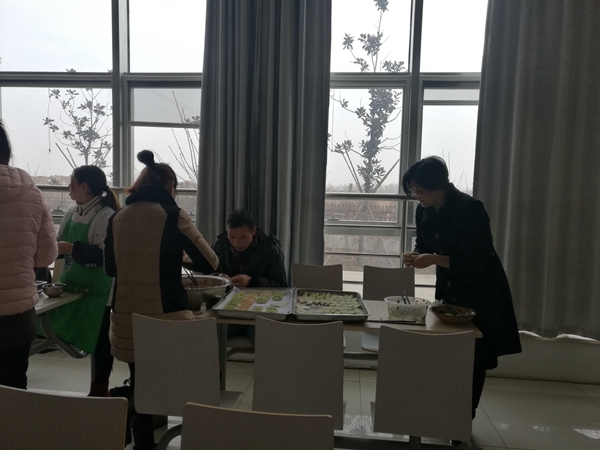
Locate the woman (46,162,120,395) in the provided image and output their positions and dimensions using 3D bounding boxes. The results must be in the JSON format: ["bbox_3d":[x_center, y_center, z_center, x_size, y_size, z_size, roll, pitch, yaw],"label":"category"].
[{"bbox_3d":[-1.375,0.385,3.067,0.360,1.570,0.460,-3,6,-42],"label":"woman"}]

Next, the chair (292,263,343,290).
[{"bbox_3d":[0.103,0.750,3.166,0.390,0.895,0.450,2,5,6],"label":"chair"}]

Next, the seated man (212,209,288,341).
[{"bbox_3d":[-0.358,0.543,3.079,0.540,1.300,0.680,2,5,6],"label":"seated man"}]

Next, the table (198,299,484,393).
[{"bbox_3d":[0.111,0.859,2.664,1.580,0.760,0.620,2,5,6],"label":"table"}]

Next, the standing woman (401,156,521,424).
[{"bbox_3d":[0.933,0.431,2.737,0.620,1.640,0.520,0,5,-16],"label":"standing woman"}]

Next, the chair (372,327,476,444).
[{"bbox_3d":[0.531,0.850,2.068,0.400,0.895,0.450,2,5,6],"label":"chair"}]

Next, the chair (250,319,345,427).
[{"bbox_3d":[0.006,0.831,2.144,0.400,0.895,0.450,2,5,6],"label":"chair"}]

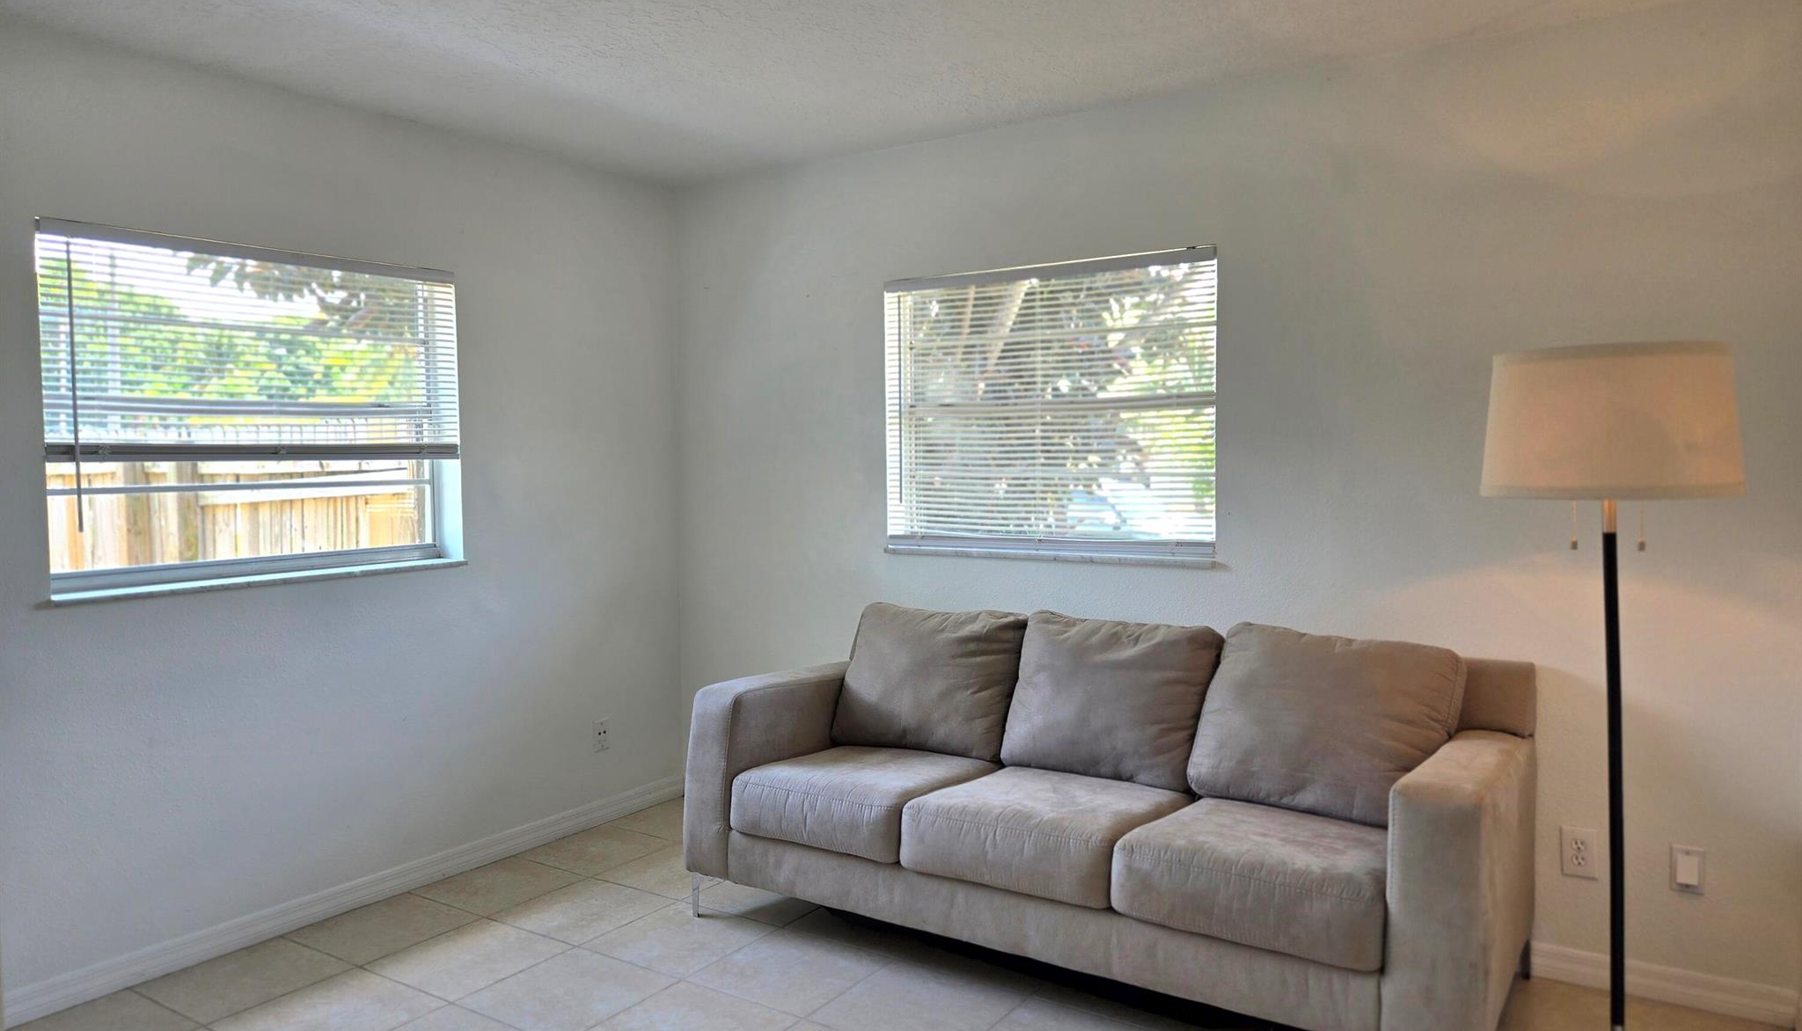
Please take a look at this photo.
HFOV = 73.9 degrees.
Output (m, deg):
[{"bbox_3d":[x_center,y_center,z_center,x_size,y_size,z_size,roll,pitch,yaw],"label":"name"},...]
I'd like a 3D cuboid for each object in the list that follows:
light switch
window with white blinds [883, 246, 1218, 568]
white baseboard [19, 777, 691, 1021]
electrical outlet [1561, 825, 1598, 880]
[{"bbox_3d":[1.943,0.873,2.958,0.069,0.113,0.010,1,4,34],"label":"light switch"},{"bbox_3d":[0.454,-0.348,3.907,1.195,0.925,0.045,1,4,34],"label":"window with white blinds"},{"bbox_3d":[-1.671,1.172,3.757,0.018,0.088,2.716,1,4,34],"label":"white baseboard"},{"bbox_3d":[1.752,0.872,3.088,0.077,0.126,0.008,1,4,34],"label":"electrical outlet"}]

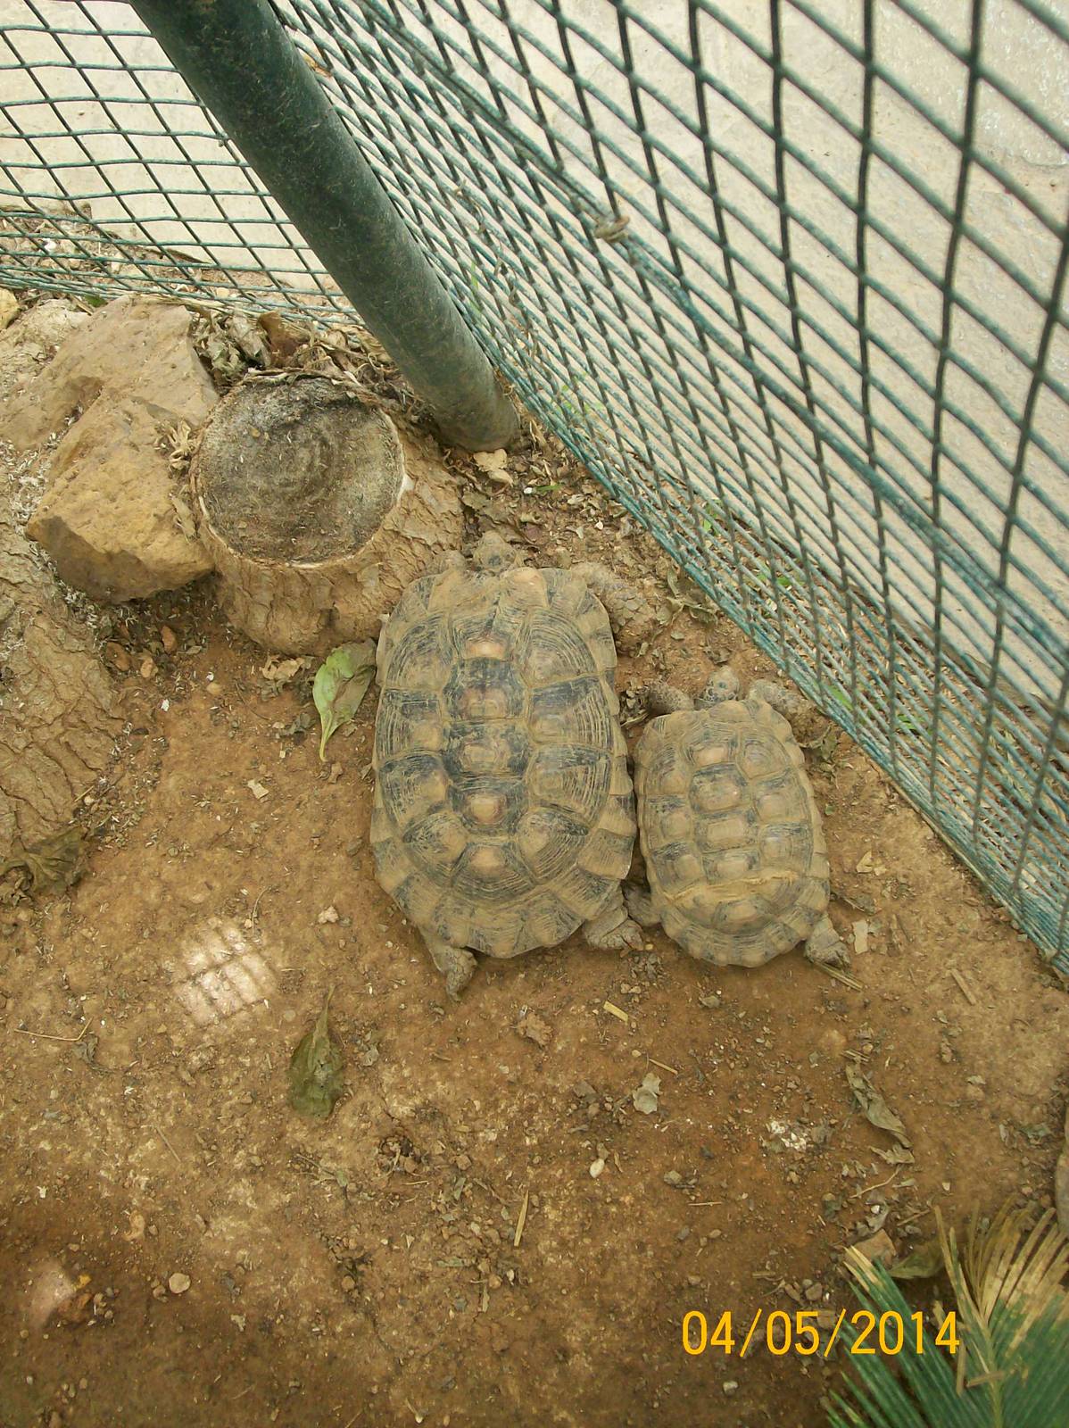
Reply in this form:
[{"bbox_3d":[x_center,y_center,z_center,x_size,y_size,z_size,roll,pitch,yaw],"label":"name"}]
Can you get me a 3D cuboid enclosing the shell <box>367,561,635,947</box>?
[{"bbox_3d":[-0.029,0.023,1.280,0.188,0.123,0.279,-5,73,10],"label":"shell"}]

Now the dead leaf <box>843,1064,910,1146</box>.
[{"bbox_3d":[0.228,0.260,1.228,0.018,0.015,0.064,-34,70,1],"label":"dead leaf"}]

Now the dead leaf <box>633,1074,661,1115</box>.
[{"bbox_3d":[0.077,0.258,1.264,0.017,0.008,0.025,9,76,14],"label":"dead leaf"}]

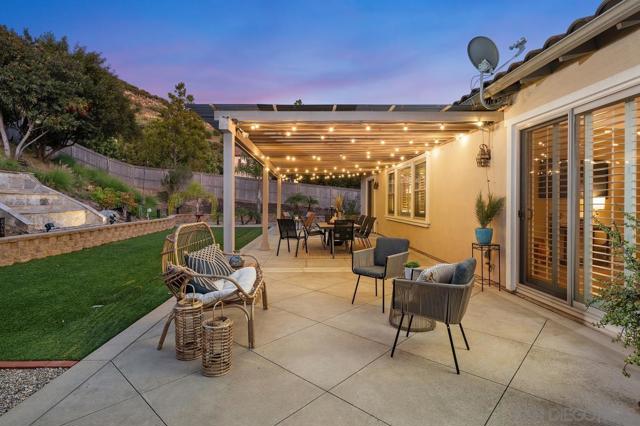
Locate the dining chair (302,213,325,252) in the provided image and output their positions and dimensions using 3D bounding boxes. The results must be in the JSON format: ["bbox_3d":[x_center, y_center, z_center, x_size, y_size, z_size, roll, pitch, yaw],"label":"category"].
[{"bbox_3d":[-0.180,0.562,8.520,0.620,0.930,0.580,0,2,-3],"label":"dining chair"}]

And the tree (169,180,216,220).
[{"bbox_3d":[-7.300,-0.613,18.290,2.450,2.100,2.400,0,2,-3],"label":"tree"}]

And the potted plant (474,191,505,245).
[{"bbox_3d":[2.560,0.066,4.855,0.400,0.820,0.400,0,2,-2],"label":"potted plant"}]

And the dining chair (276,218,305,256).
[{"bbox_3d":[-0.650,0.551,7.495,0.560,0.880,0.660,1,2,19],"label":"dining chair"}]

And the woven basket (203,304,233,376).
[{"bbox_3d":[-0.815,0.979,2.547,0.240,0.540,0.240,0,2,0],"label":"woven basket"}]

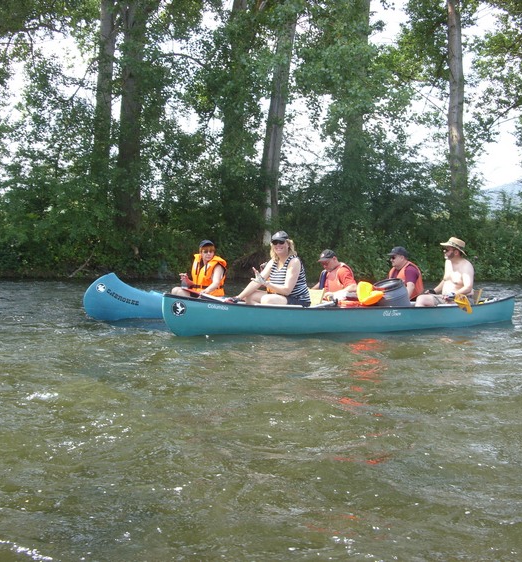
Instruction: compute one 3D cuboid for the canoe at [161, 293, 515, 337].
[{"bbox_3d":[1.200,0.360,9.400,5.200,0.500,0.900,-1,1,-34],"label":"canoe"}]

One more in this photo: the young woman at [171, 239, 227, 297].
[{"bbox_3d":[-0.770,0.030,10.100,0.720,1.030,0.540,-1,1,-34],"label":"young woman"}]

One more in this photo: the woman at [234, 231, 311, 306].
[{"bbox_3d":[0.120,0.020,8.700,0.820,1.070,0.580,-1,1,-40],"label":"woman"}]

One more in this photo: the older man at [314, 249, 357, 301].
[{"bbox_3d":[0.900,0.065,10.500,0.680,0.940,0.540,0,1,-27],"label":"older man"}]

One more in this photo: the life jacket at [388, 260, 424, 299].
[{"bbox_3d":[1.900,-0.010,10.750,0.360,0.520,0.440,0,1,-16],"label":"life jacket"}]

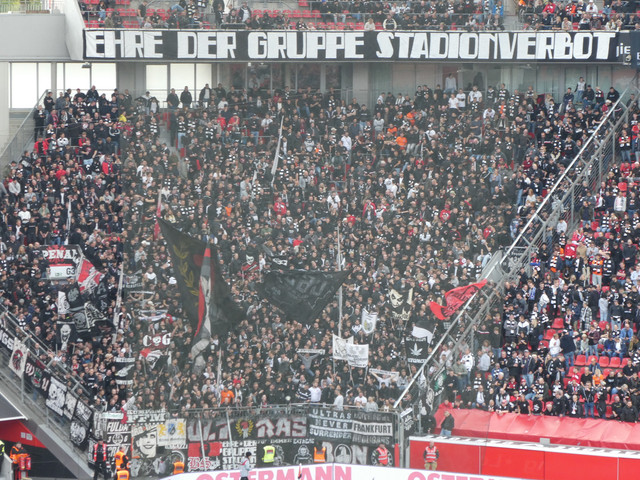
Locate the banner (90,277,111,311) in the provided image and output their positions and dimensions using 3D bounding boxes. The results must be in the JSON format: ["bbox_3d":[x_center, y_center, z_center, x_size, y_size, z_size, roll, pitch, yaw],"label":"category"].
[{"bbox_3d":[-9.498,2.380,128.000,0.779,1.514,0.180,-1,8,-10],"label":"banner"}]

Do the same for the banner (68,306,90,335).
[{"bbox_3d":[-10.447,3.508,128.500,0.951,1.247,0.100,1,5,8],"label":"banner"}]

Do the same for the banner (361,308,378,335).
[{"bbox_3d":[2.180,3.568,129.500,0.700,1.103,0.100,0,5,0],"label":"banner"}]

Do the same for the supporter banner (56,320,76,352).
[{"bbox_3d":[-10.744,4.105,125.500,0.827,1.336,0.120,-1,8,-12],"label":"supporter banner"}]

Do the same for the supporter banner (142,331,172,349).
[{"bbox_3d":[-7.004,4.289,127.500,1.270,0.760,0.100,0,4,-6],"label":"supporter banner"}]

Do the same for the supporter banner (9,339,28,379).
[{"bbox_3d":[-13.032,5.118,128.008,0.070,1.477,0.933,-6,29,-46],"label":"supporter banner"}]

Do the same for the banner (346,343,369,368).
[{"bbox_3d":[1.612,4.921,125.500,0.891,1.061,0.120,1,8,3],"label":"banner"}]

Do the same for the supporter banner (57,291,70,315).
[{"bbox_3d":[-10.990,2.683,127.000,0.558,1.030,0.120,-1,8,-12],"label":"supporter banner"}]

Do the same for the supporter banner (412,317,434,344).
[{"bbox_3d":[4.461,3.879,127.500,0.948,1.173,0.150,0,5,0],"label":"supporter banner"}]

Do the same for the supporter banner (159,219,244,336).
[{"bbox_3d":[-5.027,1.548,125.500,3.650,4.920,1.000,0,4,-5],"label":"supporter banner"}]

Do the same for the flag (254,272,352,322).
[{"bbox_3d":[-0.741,2.464,129.000,4.056,2.282,0.700,0,5,0],"label":"flag"}]

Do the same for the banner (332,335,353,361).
[{"bbox_3d":[1.021,4.670,128.500,0.940,1.110,0.100,0,4,3],"label":"banner"}]

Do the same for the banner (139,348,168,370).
[{"bbox_3d":[-7.064,5.070,125.500,1.273,0.933,0.200,0,8,-5],"label":"banner"}]

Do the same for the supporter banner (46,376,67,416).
[{"bbox_3d":[-11.195,6.670,126.001,0.070,1.344,1.115,-6,24,-46],"label":"supporter banner"}]

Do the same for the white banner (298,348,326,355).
[{"bbox_3d":[-0.362,4.749,126.000,1.278,0.213,0.100,1,7,0],"label":"white banner"}]

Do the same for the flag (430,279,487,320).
[{"bbox_3d":[6.019,2.605,129.500,2.540,1.840,0.600,1,4,12],"label":"flag"}]

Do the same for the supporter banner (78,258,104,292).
[{"bbox_3d":[-10.047,1.554,129.500,1.200,1.460,0.200,-1,4,-12],"label":"supporter banner"}]

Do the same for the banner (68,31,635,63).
[{"bbox_3d":[1.565,-9.665,147.000,26.635,1.540,0.120,1,7,0],"label":"banner"}]

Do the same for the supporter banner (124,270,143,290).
[{"bbox_3d":[-8.277,1.818,132.000,0.887,0.875,0.100,0,5,5],"label":"supporter banner"}]

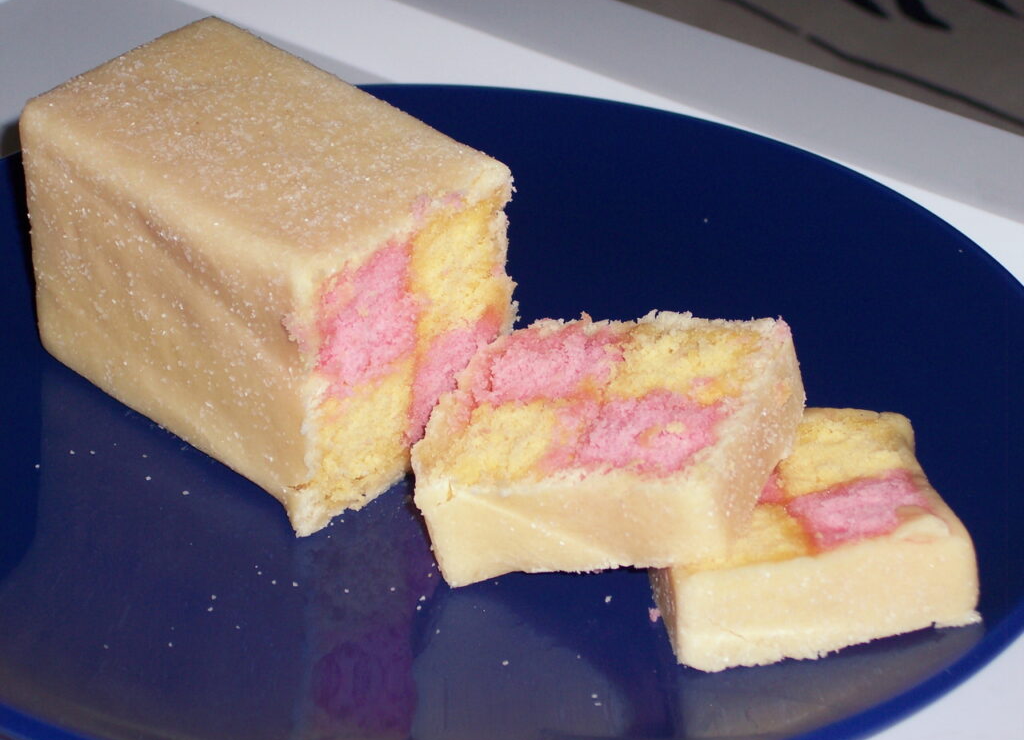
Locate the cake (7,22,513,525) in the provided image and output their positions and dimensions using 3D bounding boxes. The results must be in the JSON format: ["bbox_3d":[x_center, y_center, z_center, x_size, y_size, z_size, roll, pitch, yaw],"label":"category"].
[{"bbox_3d":[-0.052,-0.021,0.720,0.055,0.062,0.090,-26,41,-36],"label":"cake"}]

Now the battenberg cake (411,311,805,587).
[{"bbox_3d":[0.021,0.015,0.687,0.061,0.023,0.057,-2,31,22],"label":"battenberg cake"}]

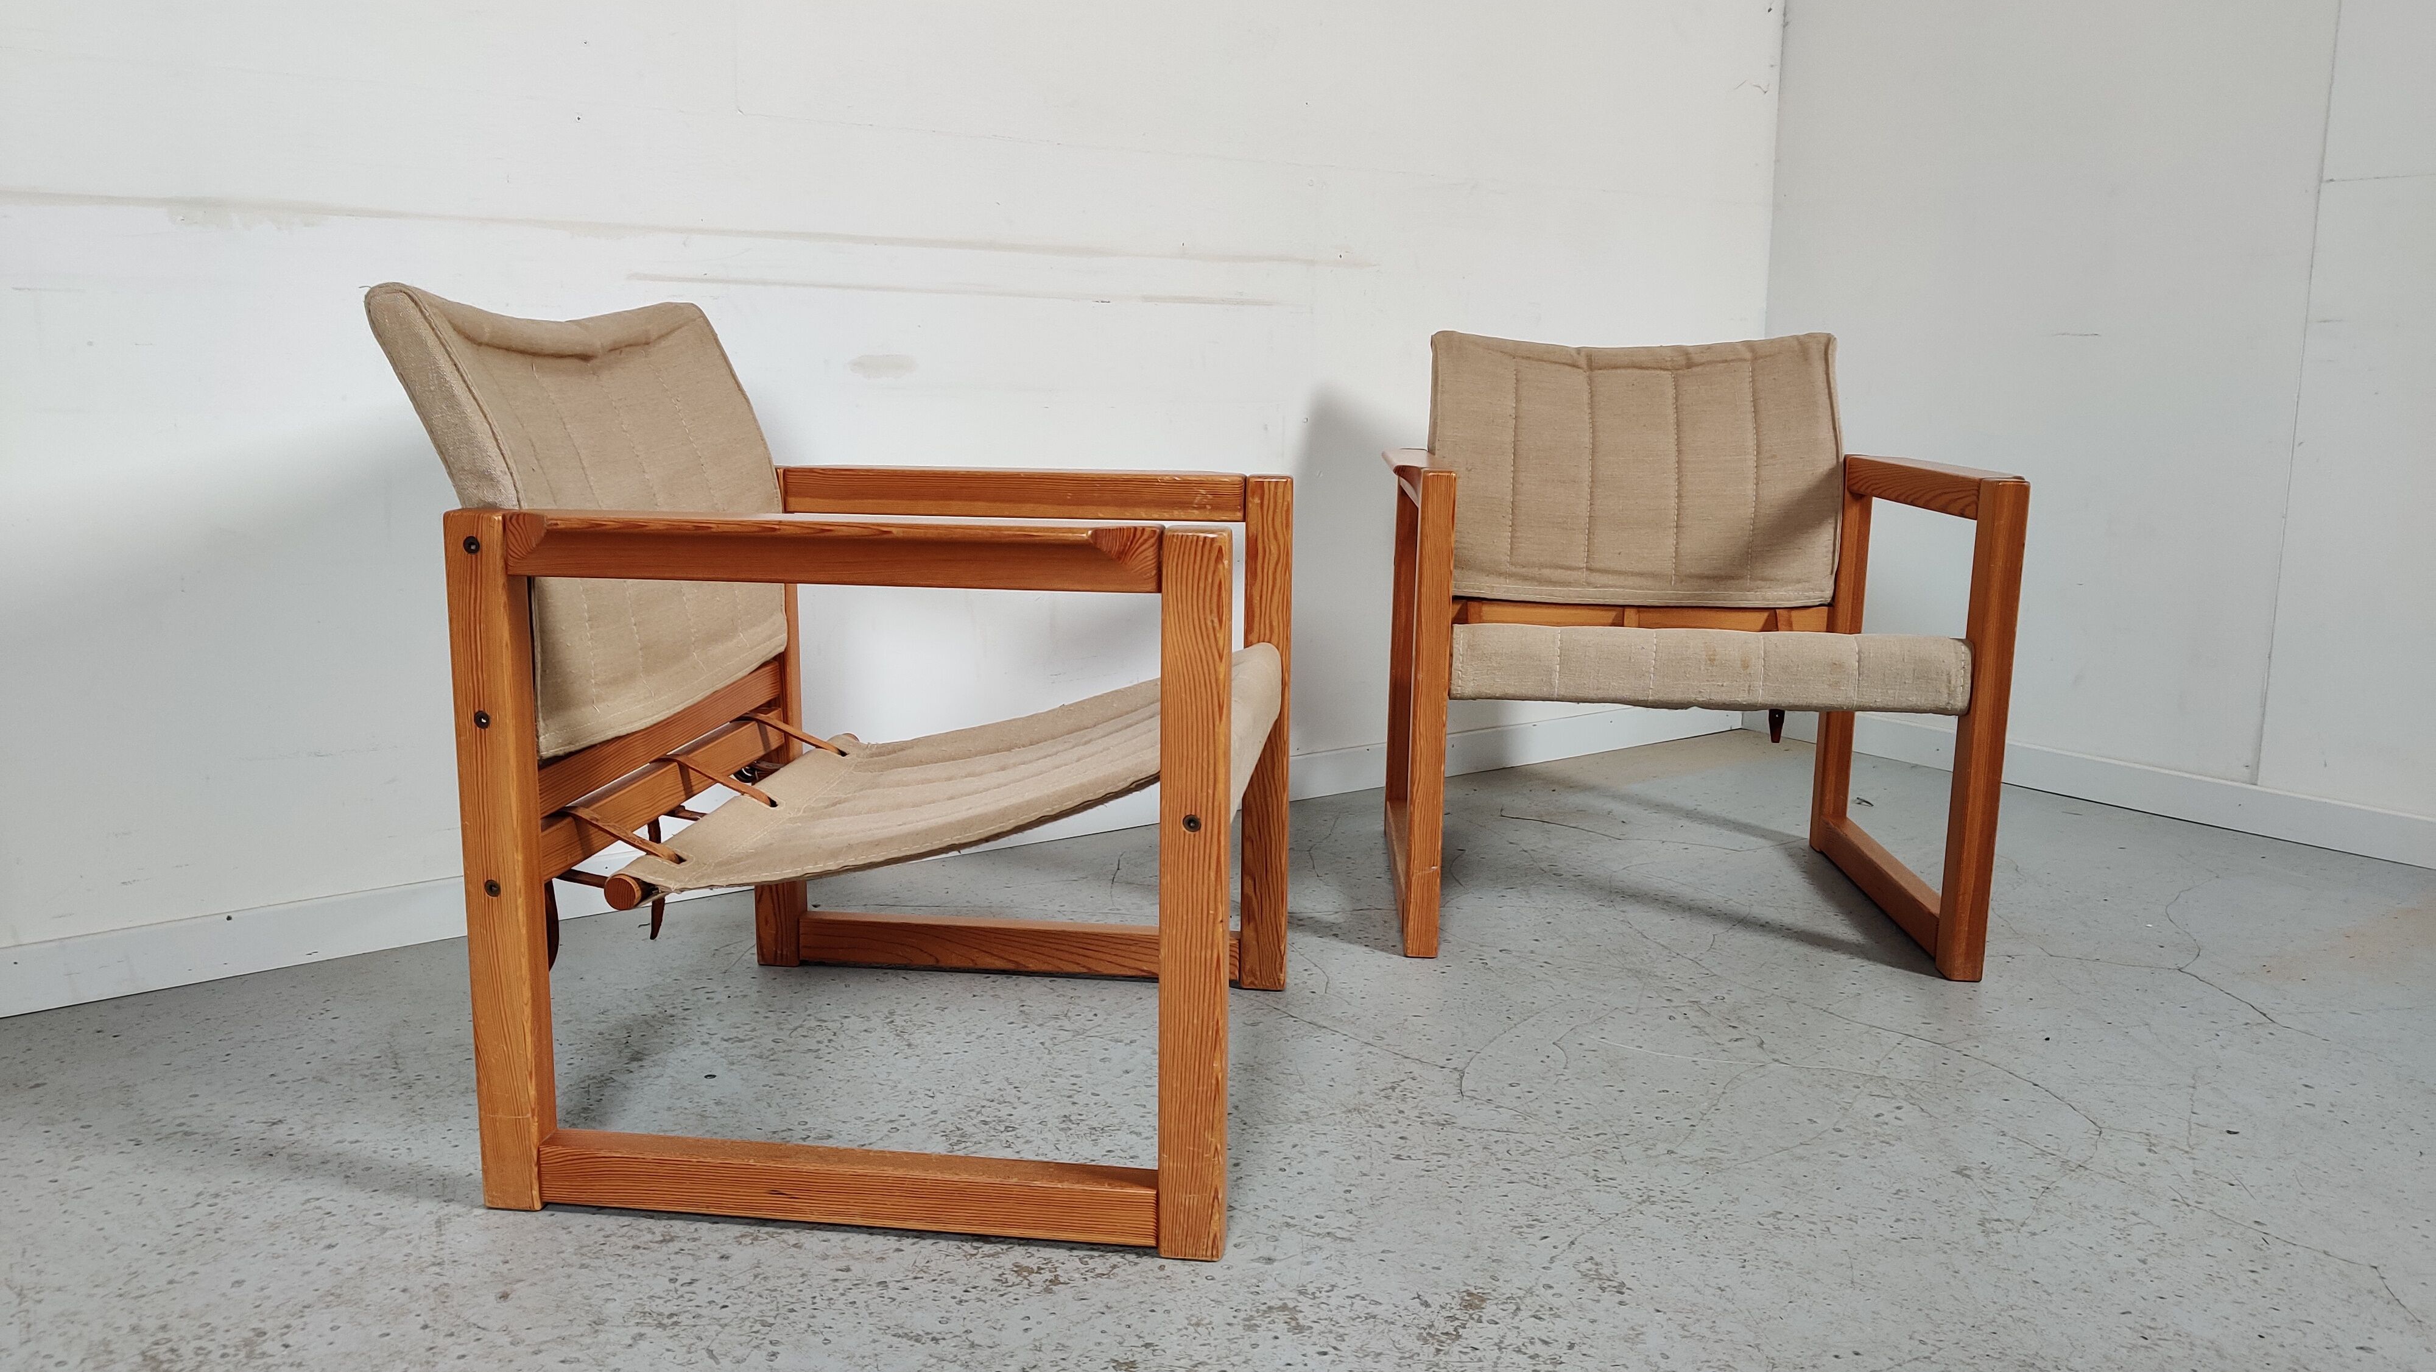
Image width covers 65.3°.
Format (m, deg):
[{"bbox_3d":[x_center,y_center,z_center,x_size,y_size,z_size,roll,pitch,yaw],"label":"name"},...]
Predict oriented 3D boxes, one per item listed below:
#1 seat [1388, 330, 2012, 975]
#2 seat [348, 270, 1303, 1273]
[{"bbox_3d":[0.558,-0.090,2.418,0.706,0.719,0.670,1,10,2],"label":"seat"},{"bbox_3d":[-0.276,0.015,1.679,0.642,0.696,0.669,2,10,6],"label":"seat"}]

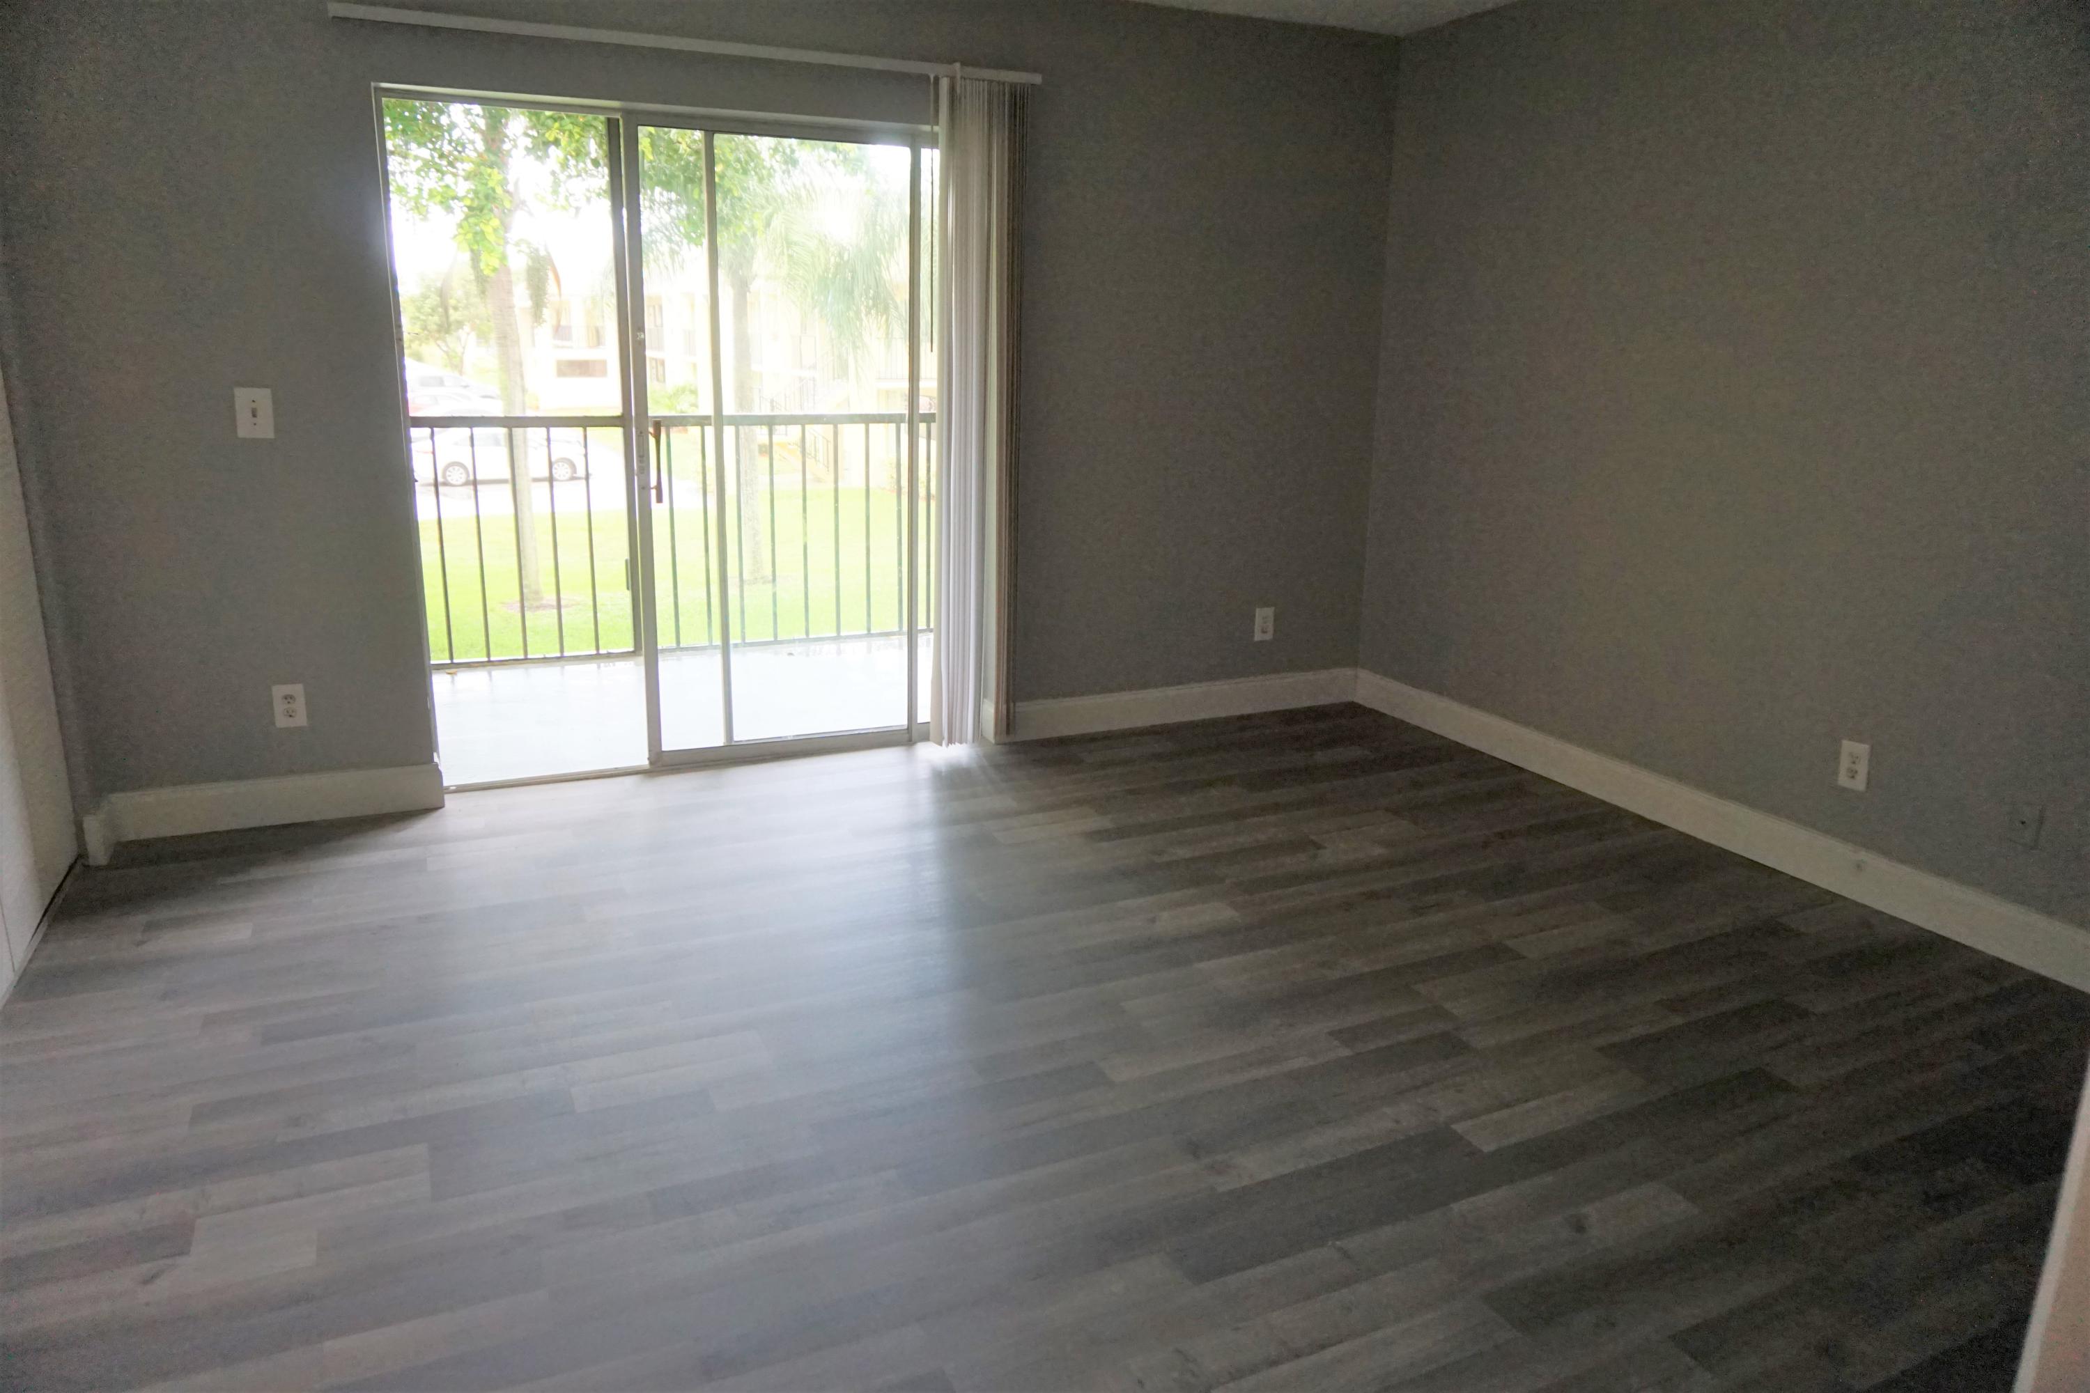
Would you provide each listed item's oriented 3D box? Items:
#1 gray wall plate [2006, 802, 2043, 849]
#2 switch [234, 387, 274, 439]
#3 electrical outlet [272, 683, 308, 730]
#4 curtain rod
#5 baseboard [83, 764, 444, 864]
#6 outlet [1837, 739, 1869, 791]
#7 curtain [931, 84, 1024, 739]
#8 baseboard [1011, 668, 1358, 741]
[{"bbox_3d":[2.252,0.292,3.200,0.009,0.109,0.070,-5,16,-23],"label":"gray wall plate"},{"bbox_3d":[-2.146,-0.768,3.783,0.086,0.130,0.010,-6,16,-24],"label":"switch"},{"bbox_3d":[-2.161,0.029,3.990,0.077,0.121,0.010,-6,16,-24],"label":"electrical outlet"},{"bbox_3d":[-0.924,-1.845,3.972,1.986,0.031,0.047,-6,16,-24],"label":"curtain rod"},{"bbox_3d":[-2.182,0.324,3.949,0.874,0.139,0.204,-6,16,-24],"label":"baseboard"},{"bbox_3d":[2.117,0.182,3.649,0.010,0.121,0.076,-6,16,-24],"label":"outlet"},{"bbox_3d":[-0.217,-0.882,4.558,0.259,2.129,0.100,-6,16,-24],"label":"curtain"},{"bbox_3d":[0.538,0.027,5.251,1.567,0.139,0.017,-6,16,-24],"label":"baseboard"}]

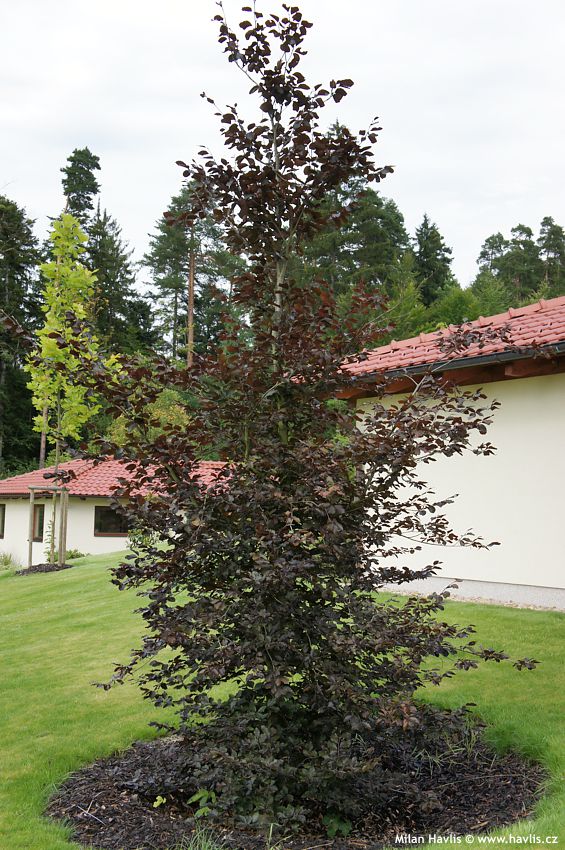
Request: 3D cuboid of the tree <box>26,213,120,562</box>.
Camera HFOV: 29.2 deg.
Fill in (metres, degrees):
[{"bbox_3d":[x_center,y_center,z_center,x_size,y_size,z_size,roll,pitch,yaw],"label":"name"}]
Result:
[{"bbox_3d":[-4.060,-0.750,21.000,1.780,6.800,1.700,2,-5,-11],"label":"tree"}]

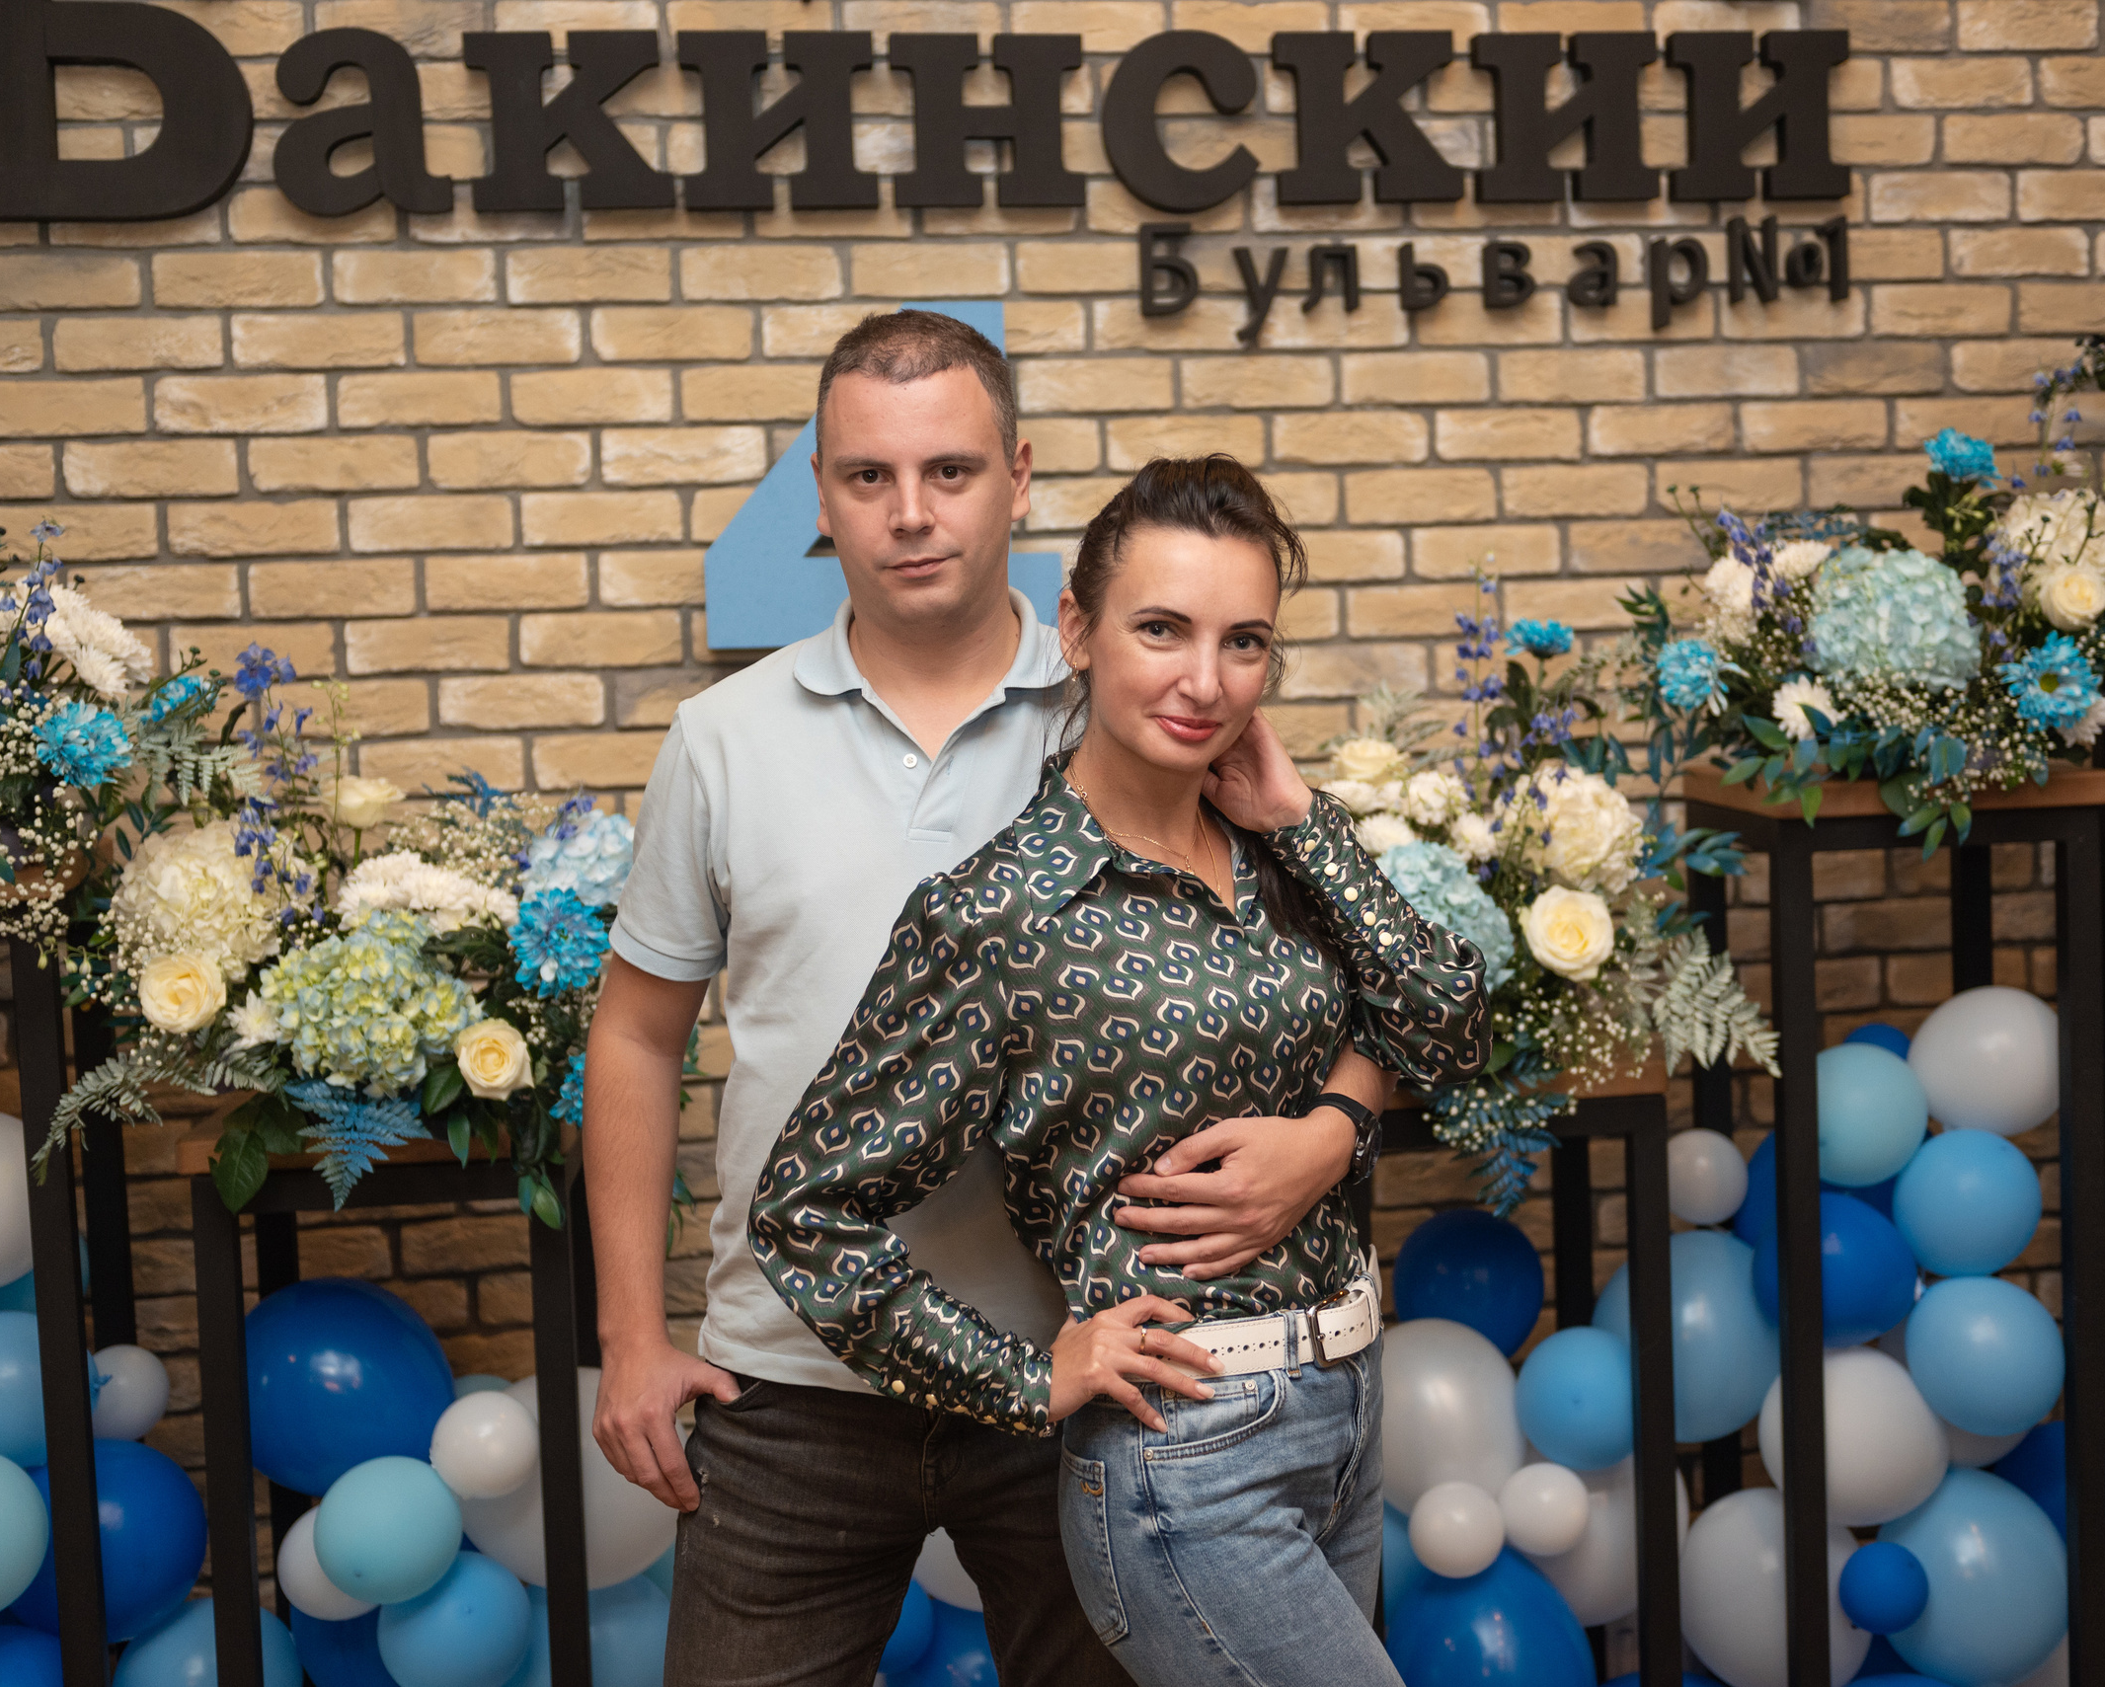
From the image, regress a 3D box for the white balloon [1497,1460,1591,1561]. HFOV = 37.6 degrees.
[{"bbox_3d":[0.586,0.794,3.676,0.109,0.114,0.112,-2,4,9],"label":"white balloon"}]

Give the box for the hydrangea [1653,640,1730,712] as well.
[{"bbox_3d":[0.653,-0.174,3.159,0.077,0.075,0.065,0,4,32],"label":"hydrangea"}]

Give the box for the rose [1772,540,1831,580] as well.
[{"bbox_3d":[0.919,-0.347,3.788,0.075,0.051,0.070,-1,4,14],"label":"rose"}]

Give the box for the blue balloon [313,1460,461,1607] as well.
[{"bbox_3d":[-0.609,0.632,2.837,0.136,0.138,0.136,-3,4,-13],"label":"blue balloon"}]

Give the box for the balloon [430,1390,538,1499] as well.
[{"bbox_3d":[-0.620,0.657,3.374,0.121,0.121,0.121,-3,4,-11],"label":"balloon"}]

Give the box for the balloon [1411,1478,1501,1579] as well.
[{"bbox_3d":[0.394,0.670,3.015,0.092,0.096,0.092,-2,4,7],"label":"balloon"}]

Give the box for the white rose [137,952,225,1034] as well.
[{"bbox_3d":[-0.896,0.153,3.177,0.089,0.085,0.075,-4,4,-18],"label":"white rose"}]

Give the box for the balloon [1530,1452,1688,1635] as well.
[{"bbox_3d":[0.673,0.840,3.740,0.199,0.220,0.205,-2,3,10],"label":"balloon"}]

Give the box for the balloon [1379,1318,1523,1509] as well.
[{"bbox_3d":[0.388,0.588,3.137,0.184,0.216,0.188,-2,4,7],"label":"balloon"}]

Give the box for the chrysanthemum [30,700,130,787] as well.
[{"bbox_3d":[-0.978,-0.102,3.115,0.102,0.090,0.075,-3,4,-15],"label":"chrysanthemum"}]

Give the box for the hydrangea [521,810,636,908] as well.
[{"bbox_3d":[-0.501,0.023,3.385,0.160,0.117,0.150,-3,4,-10],"label":"hydrangea"}]

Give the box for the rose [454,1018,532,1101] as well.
[{"bbox_3d":[-0.581,0.225,3.208,0.082,0.085,0.066,-3,4,-10],"label":"rose"}]

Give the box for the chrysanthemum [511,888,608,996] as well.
[{"bbox_3d":[-0.531,0.106,3.330,0.102,0.117,0.060,-3,3,-9],"label":"chrysanthemum"}]

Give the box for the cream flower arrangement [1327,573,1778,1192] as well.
[{"bbox_3d":[0.562,0.059,3.643,0.582,0.740,0.500,-3,4,-5],"label":"cream flower arrangement"}]

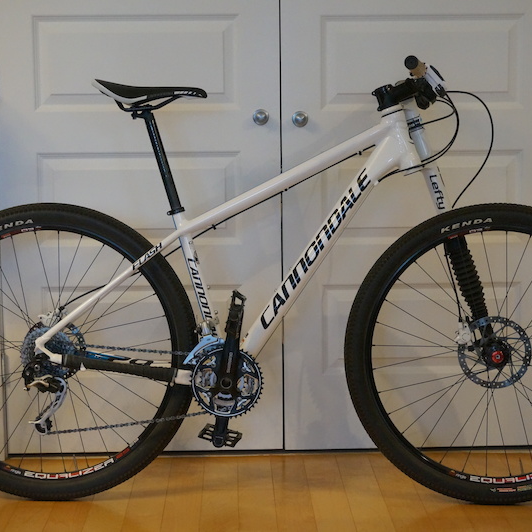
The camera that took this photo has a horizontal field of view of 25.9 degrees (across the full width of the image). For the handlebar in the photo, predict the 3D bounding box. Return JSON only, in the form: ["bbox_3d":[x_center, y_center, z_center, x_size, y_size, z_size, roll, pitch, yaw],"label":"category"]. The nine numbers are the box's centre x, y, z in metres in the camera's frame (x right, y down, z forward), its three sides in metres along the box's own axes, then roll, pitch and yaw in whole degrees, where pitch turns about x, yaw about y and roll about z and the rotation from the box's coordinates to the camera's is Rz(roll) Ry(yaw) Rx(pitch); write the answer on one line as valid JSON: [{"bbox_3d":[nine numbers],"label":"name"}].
[{"bbox_3d":[0.328,-0.417,2.737,0.155,0.115,0.650,0,4,3],"label":"handlebar"}]

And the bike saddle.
[{"bbox_3d":[-0.276,-0.411,2.774,0.270,0.078,0.137,0,4,3],"label":"bike saddle"}]

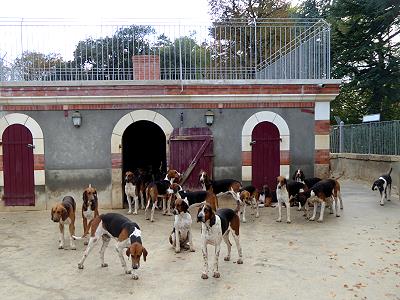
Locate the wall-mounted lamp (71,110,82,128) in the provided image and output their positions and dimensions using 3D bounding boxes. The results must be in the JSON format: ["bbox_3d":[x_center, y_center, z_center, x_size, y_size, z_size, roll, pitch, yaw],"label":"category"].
[{"bbox_3d":[-2.457,-0.608,7.495,0.193,0.339,0.220,-1,3,-3],"label":"wall-mounted lamp"}]

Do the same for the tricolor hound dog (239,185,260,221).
[{"bbox_3d":[0.900,0.935,6.607,0.350,0.600,0.850,0,3,18],"label":"tricolor hound dog"}]

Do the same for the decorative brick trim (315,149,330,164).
[{"bbox_3d":[2.612,0.146,7.971,0.338,0.321,0.150,-1,3,-3],"label":"decorative brick trim"}]

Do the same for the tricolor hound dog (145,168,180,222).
[{"bbox_3d":[-0.725,0.841,6.935,0.290,0.840,0.880,1,3,33],"label":"tricolor hound dog"}]

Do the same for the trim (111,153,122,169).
[{"bbox_3d":[-1.717,0.232,7.705,0.225,0.325,0.120,-1,2,-3],"label":"trim"}]

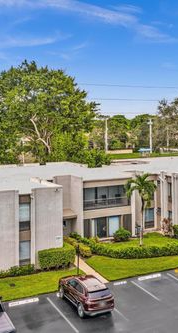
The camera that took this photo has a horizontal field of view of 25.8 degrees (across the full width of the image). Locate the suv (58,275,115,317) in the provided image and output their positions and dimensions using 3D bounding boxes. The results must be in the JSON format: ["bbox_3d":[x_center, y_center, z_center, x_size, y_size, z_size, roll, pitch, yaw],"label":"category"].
[{"bbox_3d":[-0.275,7.577,23.637,1.891,1.656,4.724,-3,7,-26],"label":"suv"}]

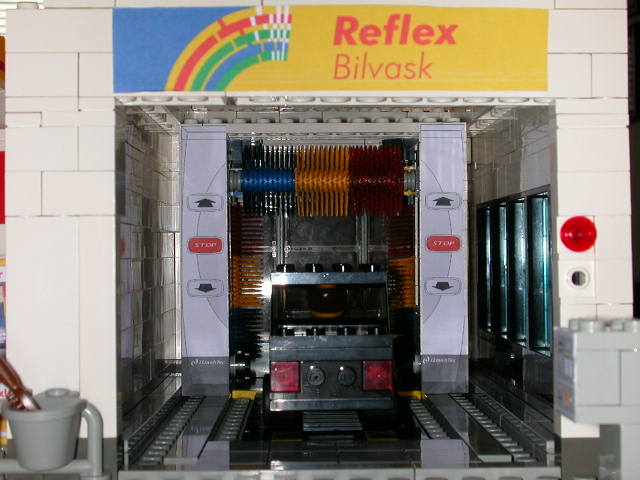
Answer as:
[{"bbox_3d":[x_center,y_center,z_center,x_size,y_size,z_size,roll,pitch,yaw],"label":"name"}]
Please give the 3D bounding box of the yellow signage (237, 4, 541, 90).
[{"bbox_3d":[0.015,-0.041,0.257,0.070,0.018,0.002,0,-1,-1],"label":"yellow signage"}]

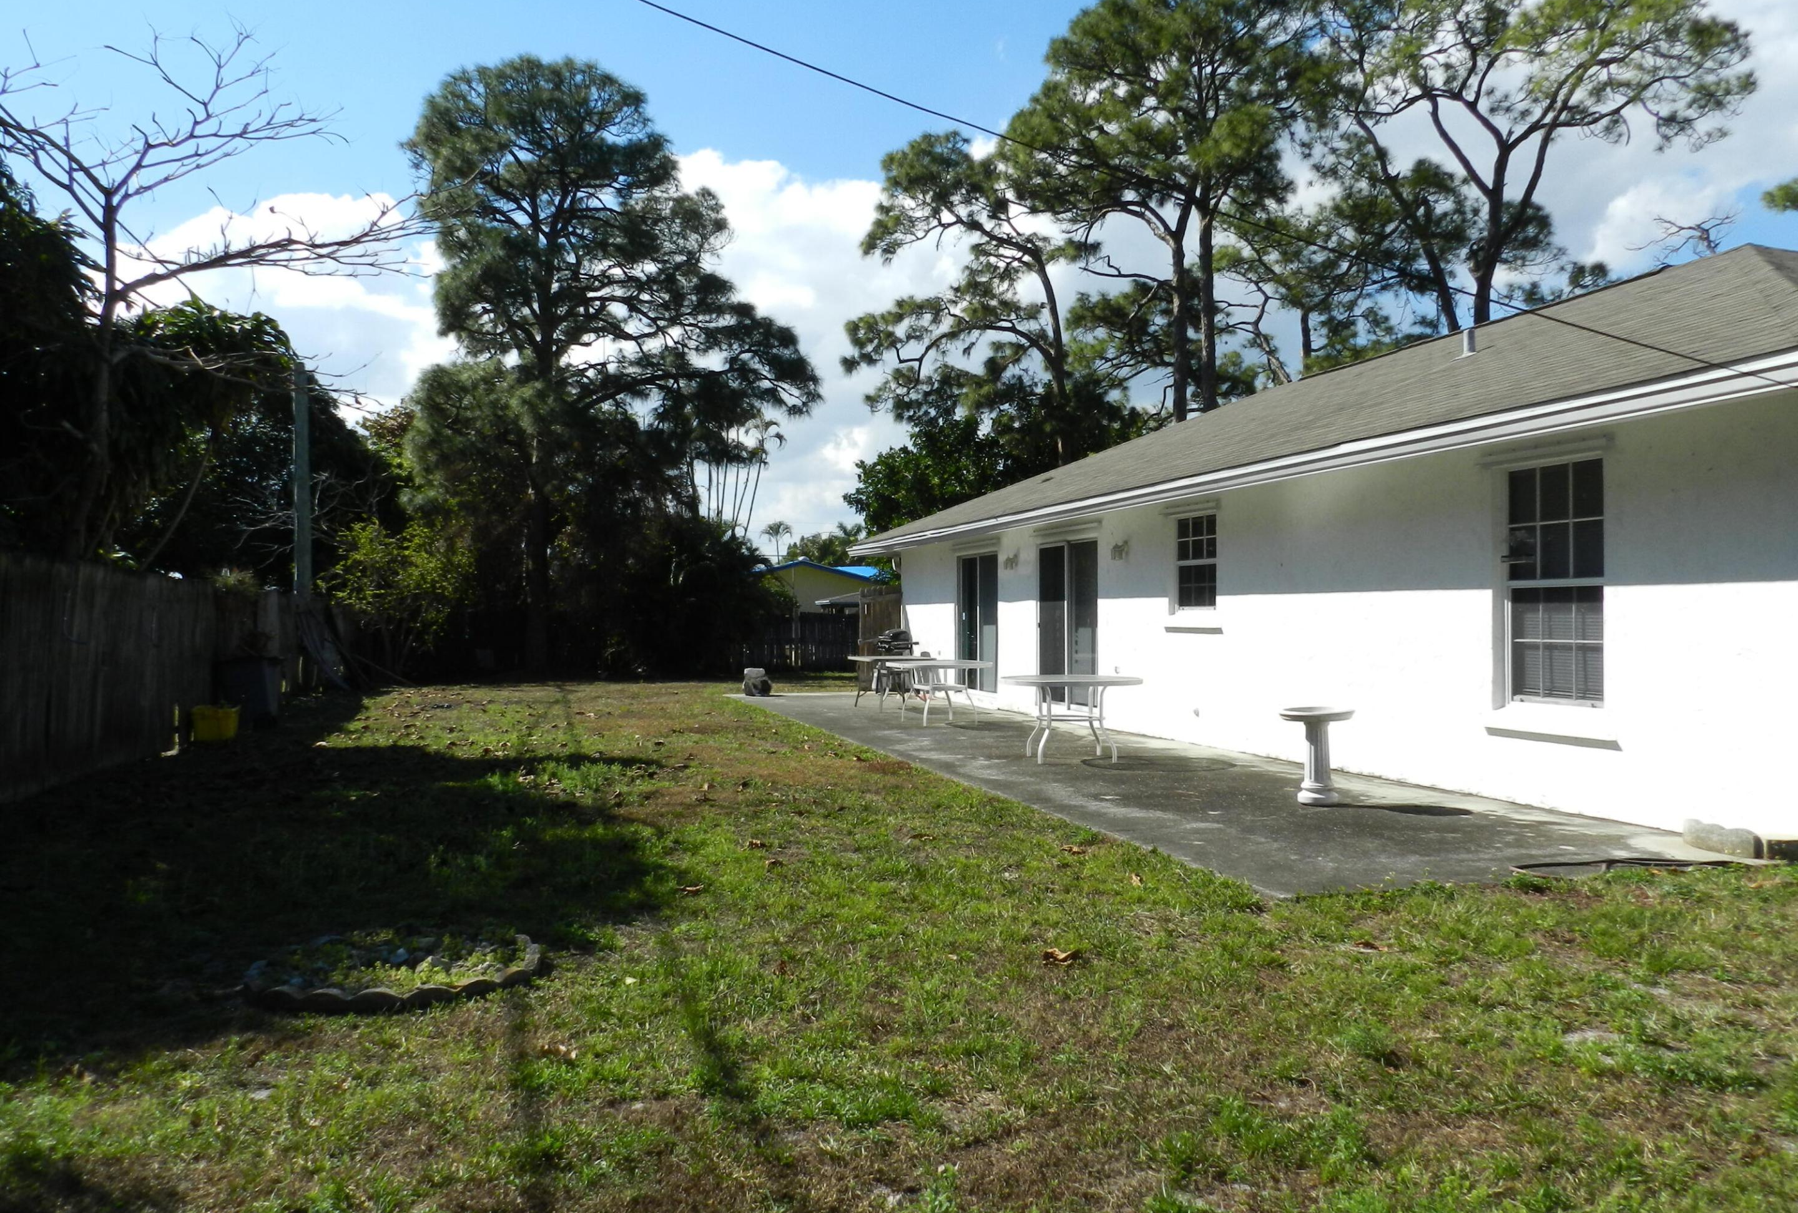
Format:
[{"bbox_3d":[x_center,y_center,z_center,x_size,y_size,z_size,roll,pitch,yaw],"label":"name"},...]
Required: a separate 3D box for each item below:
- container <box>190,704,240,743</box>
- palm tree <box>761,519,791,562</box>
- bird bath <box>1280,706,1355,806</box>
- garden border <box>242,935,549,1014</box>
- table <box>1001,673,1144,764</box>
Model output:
[{"bbox_3d":[-7.600,1.306,14.438,0.460,0.380,0.410,0,-1,-14],"label":"container"},{"bbox_3d":[-10.353,-2.455,110.028,2.700,9.700,2.700,0,-1,0],"label":"palm tree"},{"bbox_3d":[2.924,1.045,9.061,0.520,0.650,0.520,0,-1,0],"label":"bird bath"},{"bbox_3d":[-1.890,1.351,4.888,1.050,0.110,0.870,0,-1,-20],"label":"garden border"},{"bbox_3d":[1.582,1.026,11.831,1.290,0.740,1.290,0,-1,0],"label":"table"}]

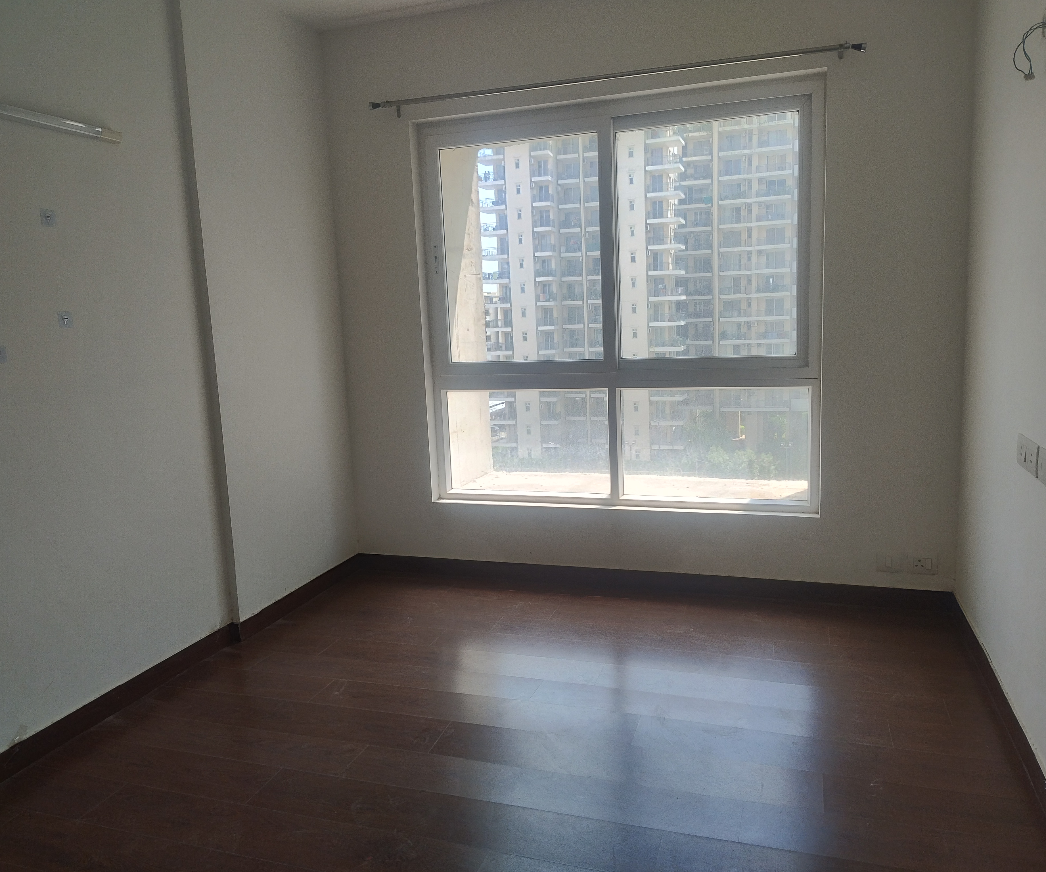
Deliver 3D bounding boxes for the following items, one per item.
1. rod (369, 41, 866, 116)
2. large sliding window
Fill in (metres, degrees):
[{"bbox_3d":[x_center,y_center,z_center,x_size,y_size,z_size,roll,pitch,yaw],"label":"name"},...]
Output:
[{"bbox_3d":[0.323,-1.601,3.631,2.260,0.070,0.090,1,9,19],"label":"rod"},{"bbox_3d":[0.436,-0.612,3.939,1.935,1.935,0.110,1,9,19],"label":"large sliding window"}]

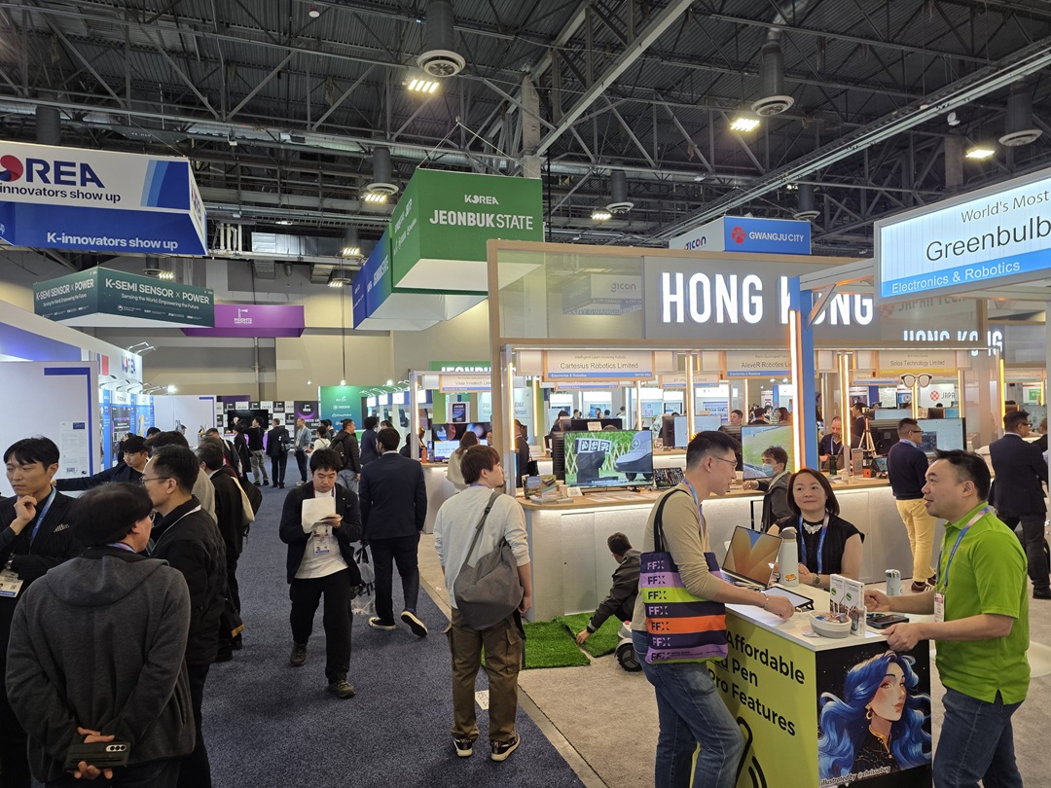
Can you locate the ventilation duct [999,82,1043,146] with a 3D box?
[{"bbox_3d":[15.396,-8.755,21.750,1.110,1.900,1.110,-1,-1,-19],"label":"ventilation duct"}]

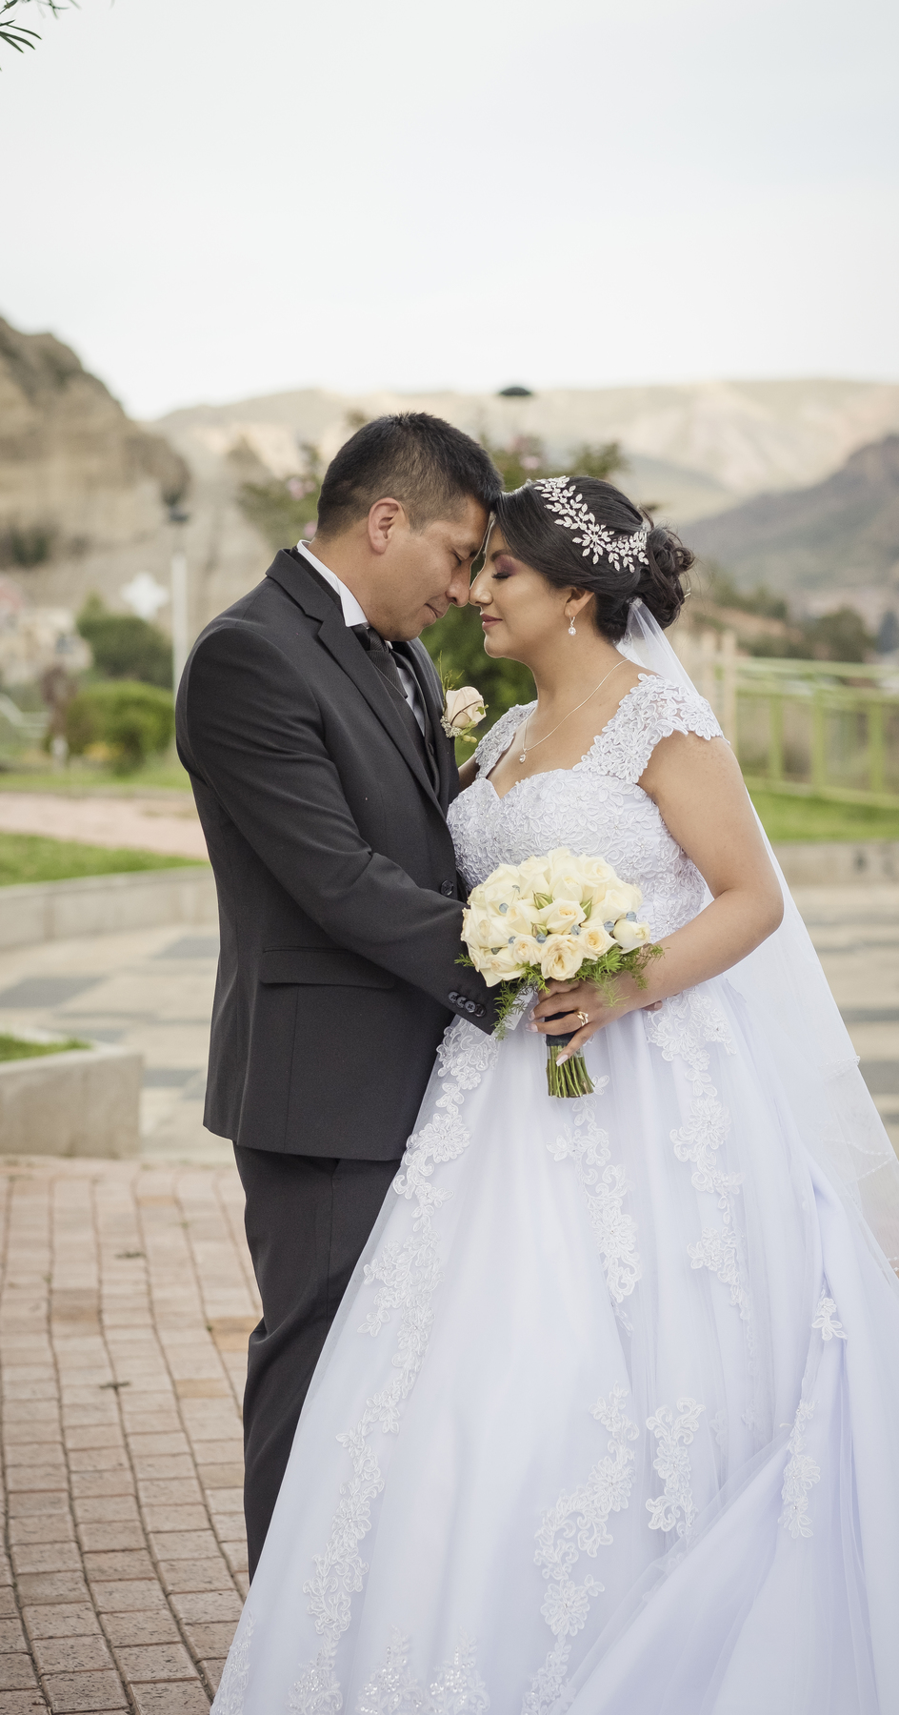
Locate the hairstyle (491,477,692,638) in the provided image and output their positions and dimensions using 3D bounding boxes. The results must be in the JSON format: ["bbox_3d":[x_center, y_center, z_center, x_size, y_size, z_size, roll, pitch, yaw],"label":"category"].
[{"bbox_3d":[0.176,-0.370,4.950,0.250,0.205,0.180,-1,3,-12],"label":"hairstyle"}]

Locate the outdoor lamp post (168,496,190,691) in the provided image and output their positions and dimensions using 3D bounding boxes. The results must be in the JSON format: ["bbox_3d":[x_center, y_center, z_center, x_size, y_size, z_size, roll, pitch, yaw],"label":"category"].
[{"bbox_3d":[-2.910,-2.412,43.000,0.230,2.850,0.230,0,2,0],"label":"outdoor lamp post"}]

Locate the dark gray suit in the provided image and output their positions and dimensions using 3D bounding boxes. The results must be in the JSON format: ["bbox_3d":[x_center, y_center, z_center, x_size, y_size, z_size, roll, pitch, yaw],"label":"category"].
[{"bbox_3d":[-0.134,0.341,5.000,0.450,1.450,0.530,2,3,32],"label":"dark gray suit"}]

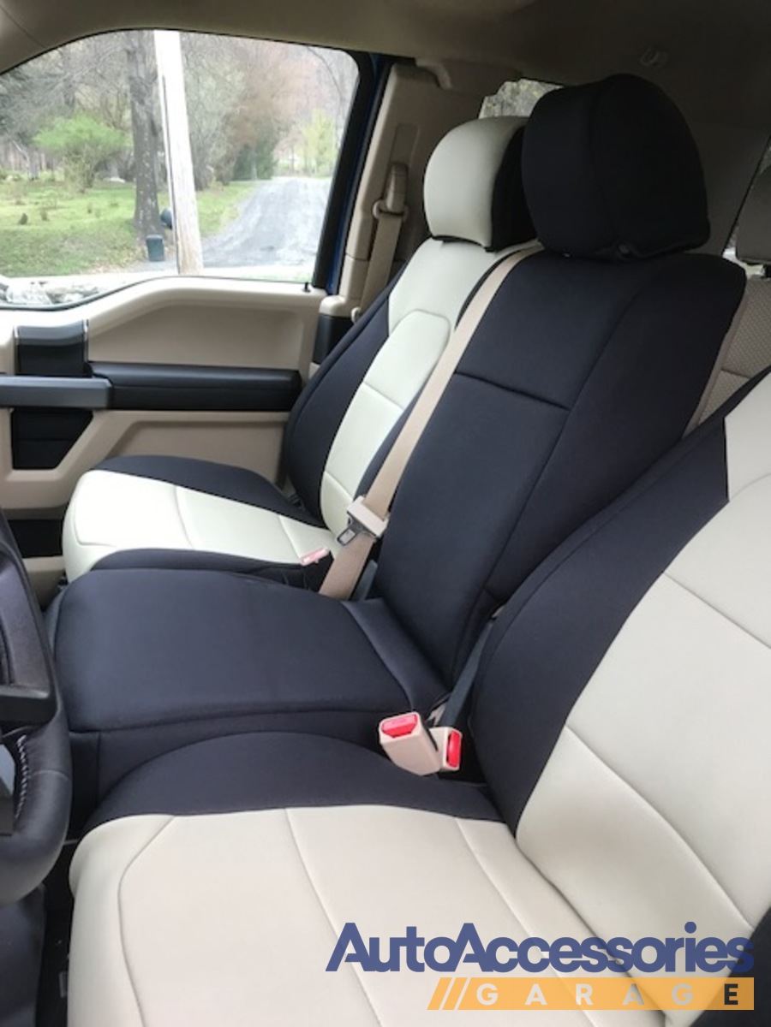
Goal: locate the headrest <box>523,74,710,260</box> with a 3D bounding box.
[{"bbox_3d":[0.278,-0.426,1.033,0.150,0.206,0.250,-6,24,-20],"label":"headrest"}]

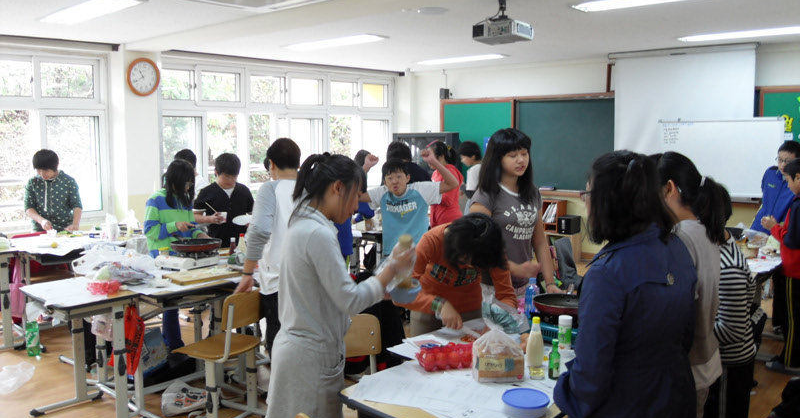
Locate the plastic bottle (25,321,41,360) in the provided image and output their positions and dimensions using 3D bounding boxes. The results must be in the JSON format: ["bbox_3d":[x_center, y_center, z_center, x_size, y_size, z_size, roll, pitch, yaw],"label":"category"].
[{"bbox_3d":[-2.698,0.924,4.752,0.095,0.300,0.095,-3,8,-22],"label":"plastic bottle"}]

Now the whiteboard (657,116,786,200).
[{"bbox_3d":[3.508,-0.553,7.168,1.290,0.860,0.050,7,9,43],"label":"whiteboard"}]

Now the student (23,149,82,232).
[{"bbox_3d":[-2.954,0.232,5.528,0.440,1.480,0.340,-2,7,-16],"label":"student"}]

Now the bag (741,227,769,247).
[{"bbox_3d":[2.610,0.213,4.750,0.200,0.140,0.180,4,8,27],"label":"bag"}]

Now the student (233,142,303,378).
[{"bbox_3d":[-0.640,0.421,3.380,0.460,1.530,0.330,-5,9,-37],"label":"student"}]

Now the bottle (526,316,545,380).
[{"bbox_3d":[0.499,0.504,2.368,0.065,0.234,0.065,0,7,0],"label":"bottle"}]

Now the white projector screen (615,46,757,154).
[{"bbox_3d":[2.910,-1.080,6.750,1.440,1.150,0.080,6,9,39],"label":"white projector screen"}]

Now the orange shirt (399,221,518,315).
[{"bbox_3d":[0.252,0.269,2.830,0.480,0.390,0.330,-3,8,-20],"label":"orange shirt"}]

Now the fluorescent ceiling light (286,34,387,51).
[{"bbox_3d":[-0.709,-1.818,7.127,1.320,0.080,0.310,7,10,42],"label":"fluorescent ceiling light"}]

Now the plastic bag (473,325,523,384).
[{"bbox_3d":[0.357,0.511,2.350,0.190,0.200,0.130,0,7,-3],"label":"plastic bag"}]

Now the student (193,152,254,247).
[{"bbox_3d":[-1.378,0.295,5.086,0.460,1.470,0.360,-1,7,-9],"label":"student"}]

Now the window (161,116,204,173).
[{"bbox_3d":[-2.311,-0.526,6.843,0.060,0.900,0.570,6,9,39],"label":"window"}]

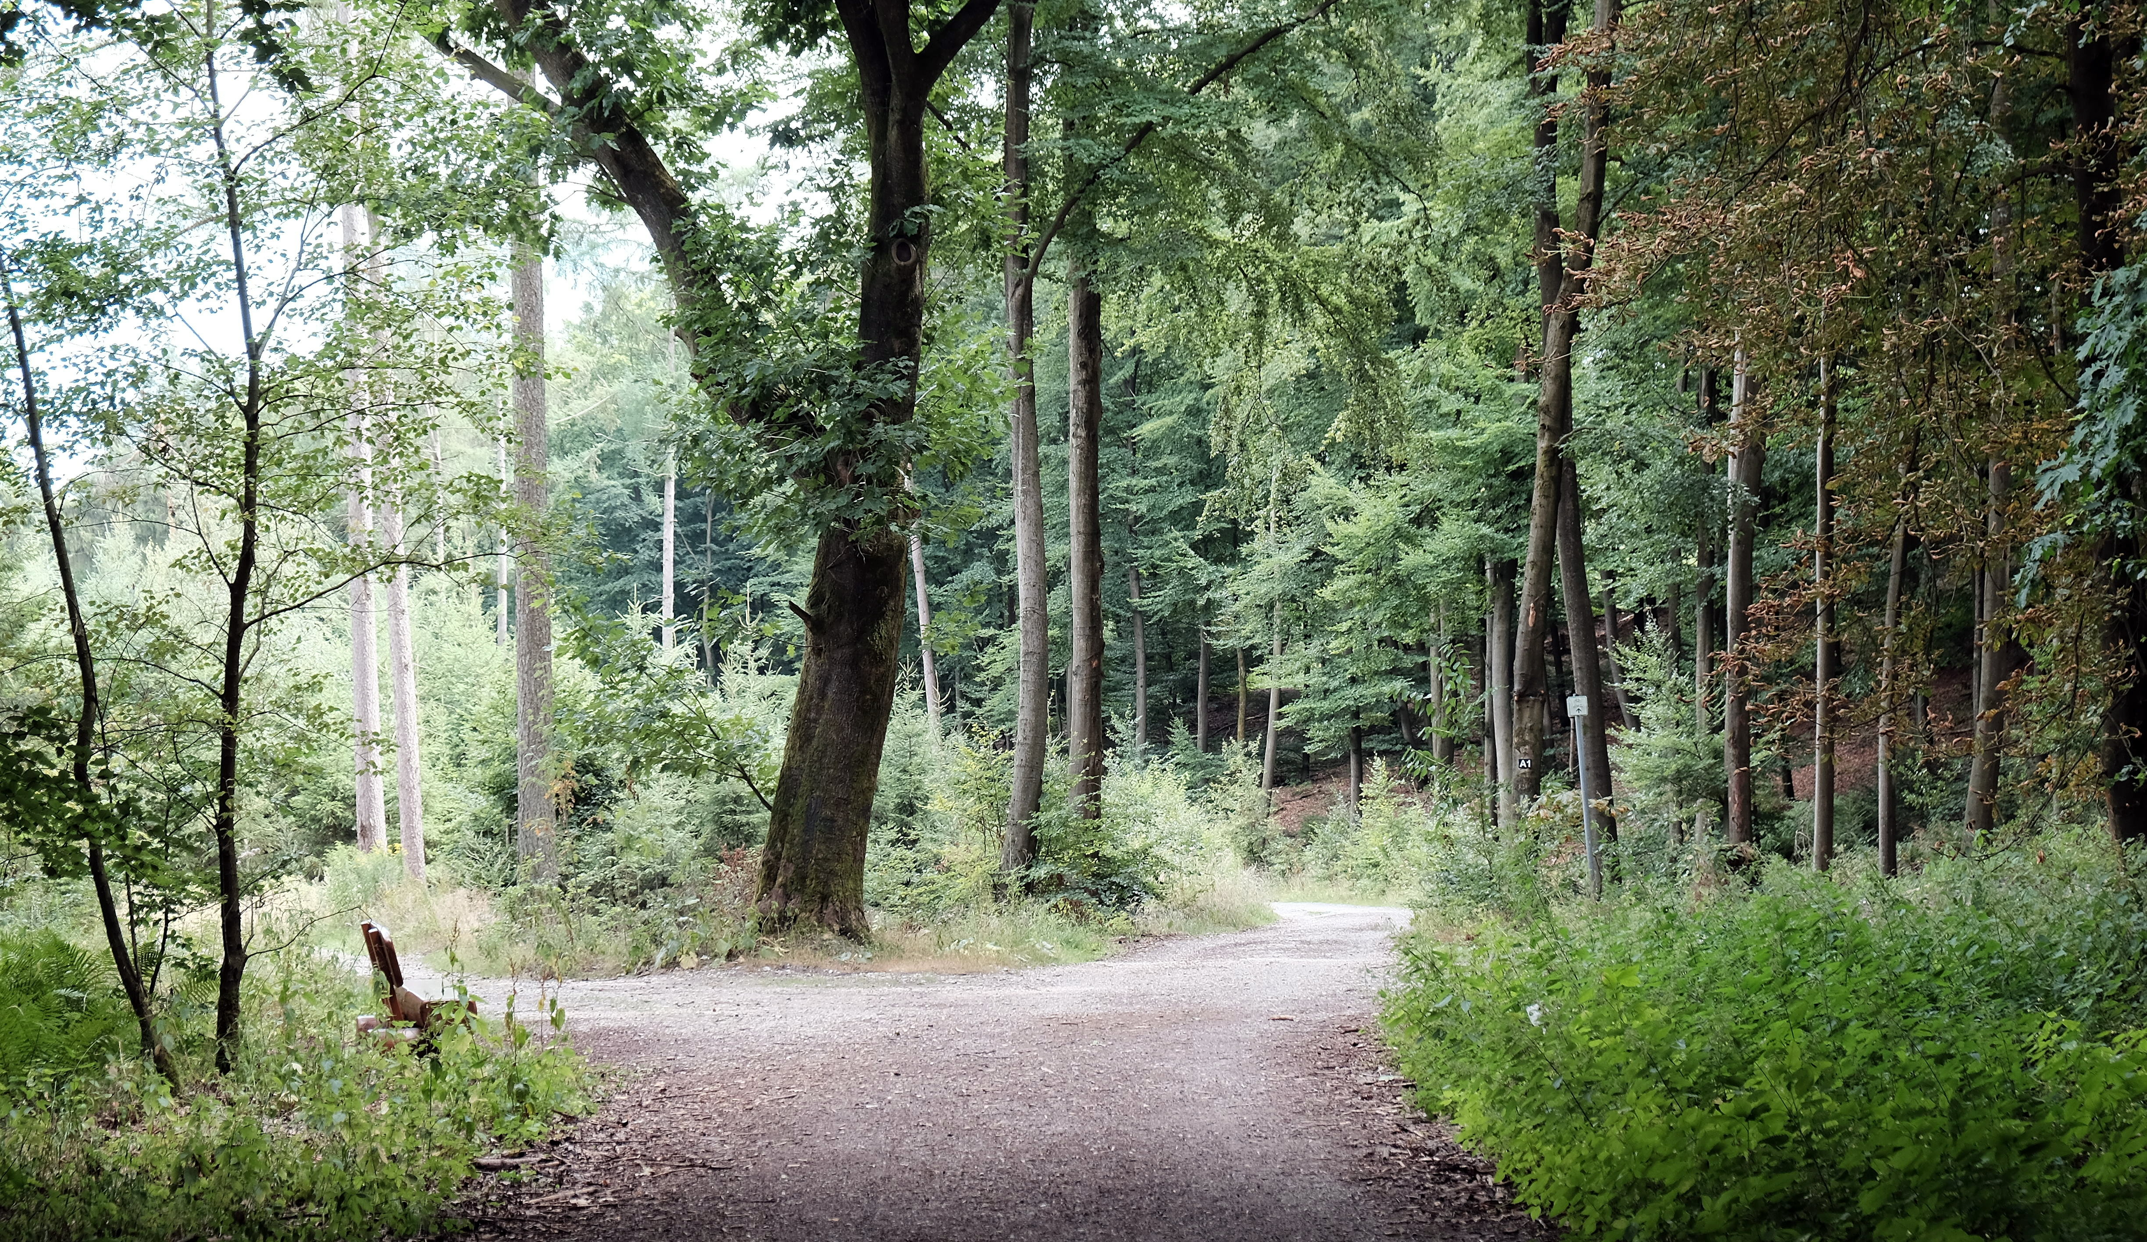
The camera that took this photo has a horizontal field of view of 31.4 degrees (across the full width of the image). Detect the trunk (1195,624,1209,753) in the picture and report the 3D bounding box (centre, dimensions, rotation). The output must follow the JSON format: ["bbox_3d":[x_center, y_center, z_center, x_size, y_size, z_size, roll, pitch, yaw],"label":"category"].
[{"bbox_3d":[2.727,1.407,80.058,0.246,2.676,0.246,1,-2,0],"label":"trunk"}]

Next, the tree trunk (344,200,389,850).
[{"bbox_3d":[-10.041,-1.328,54.199,0.403,9.273,0.380,-3,-2,0],"label":"tree trunk"}]

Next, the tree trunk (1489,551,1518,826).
[{"bbox_3d":[5.871,0.970,52.079,0.320,3.687,0.309,0,-2,0],"label":"tree trunk"}]

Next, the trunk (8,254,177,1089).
[{"bbox_3d":[-5.181,0.246,20.094,0.229,4.429,0.158,-11,-2,0],"label":"trunk"}]

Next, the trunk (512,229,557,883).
[{"bbox_3d":[-6.828,-0.766,48.174,0.443,8.084,0.443,-1,-2,0],"label":"trunk"}]

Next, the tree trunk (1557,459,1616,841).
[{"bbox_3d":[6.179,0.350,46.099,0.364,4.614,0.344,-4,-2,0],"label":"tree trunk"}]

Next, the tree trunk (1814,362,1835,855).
[{"bbox_3d":[9.083,-0.090,46.133,0.232,6.173,0.232,1,-2,0],"label":"tree trunk"}]

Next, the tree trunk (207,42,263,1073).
[{"bbox_3d":[-4.434,-0.352,20.117,0.264,5.440,0.176,0,-2,0],"label":"tree trunk"}]

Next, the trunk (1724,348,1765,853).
[{"bbox_3d":[8.617,-0.279,49.140,0.366,6.512,0.345,1,-2,0],"label":"trunk"}]

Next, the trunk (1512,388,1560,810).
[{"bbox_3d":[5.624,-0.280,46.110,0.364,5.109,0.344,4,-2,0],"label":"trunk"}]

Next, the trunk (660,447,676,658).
[{"bbox_3d":[-9.032,-1.537,85.097,0.261,4.498,0.261,1,-2,0],"label":"trunk"}]

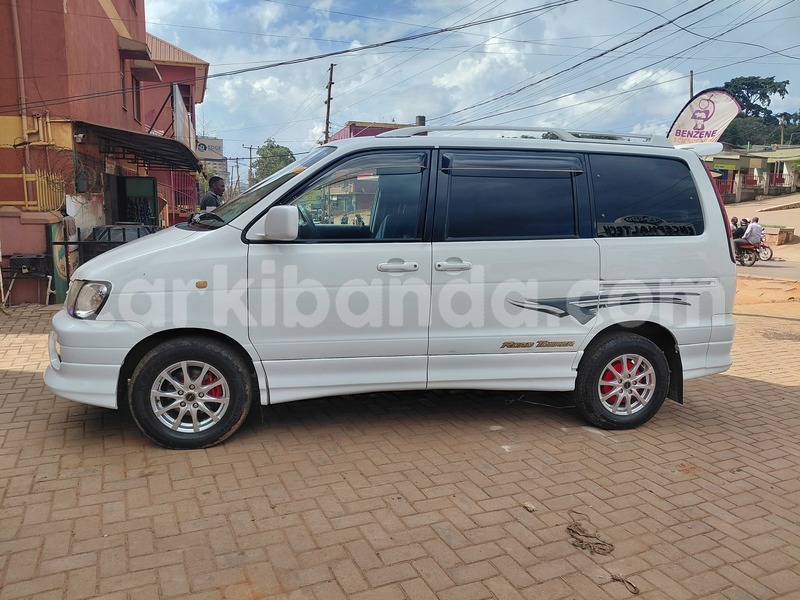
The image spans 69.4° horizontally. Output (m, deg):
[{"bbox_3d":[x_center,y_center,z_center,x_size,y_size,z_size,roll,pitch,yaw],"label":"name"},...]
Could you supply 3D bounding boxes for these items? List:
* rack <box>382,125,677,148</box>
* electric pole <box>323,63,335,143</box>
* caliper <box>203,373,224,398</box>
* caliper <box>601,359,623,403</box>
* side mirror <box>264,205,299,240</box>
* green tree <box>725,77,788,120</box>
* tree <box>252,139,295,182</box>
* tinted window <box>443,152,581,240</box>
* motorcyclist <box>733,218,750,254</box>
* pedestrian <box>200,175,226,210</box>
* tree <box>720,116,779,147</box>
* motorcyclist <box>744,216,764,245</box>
[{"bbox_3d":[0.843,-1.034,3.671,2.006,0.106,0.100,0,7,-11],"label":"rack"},{"bbox_3d":[-4.350,-9.066,33.741,0.400,9.000,0.300,9,10,17],"label":"electric pole"},{"bbox_3d":[-1.086,0.498,3.365,0.131,0.169,0.090,0,7,-11],"label":"caliper"},{"bbox_3d":[1.409,0.535,3.841,0.135,0.270,0.085,0,10,-12],"label":"caliper"},{"bbox_3d":[-0.618,-0.406,3.027,0.165,0.190,0.200,0,10,-12],"label":"side mirror"},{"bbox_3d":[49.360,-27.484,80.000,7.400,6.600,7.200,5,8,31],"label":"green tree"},{"bbox_3d":[-12.819,-12.364,58.611,4.500,7.400,4.500,2,10,0],"label":"tree"},{"bbox_3d":[0.697,-0.634,3.538,0.886,0.536,0.060,0,-1,-11],"label":"tinted window"},{"bbox_3d":[11.821,-2.198,20.000,0.700,1.260,0.520,6,8,36],"label":"motorcyclist"},{"bbox_3d":[-2.293,-0.678,7.137,0.360,1.660,0.460,0,10,-12],"label":"pedestrian"},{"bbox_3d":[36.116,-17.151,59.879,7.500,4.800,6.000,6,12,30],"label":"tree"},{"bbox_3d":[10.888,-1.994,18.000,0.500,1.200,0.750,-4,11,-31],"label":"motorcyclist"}]

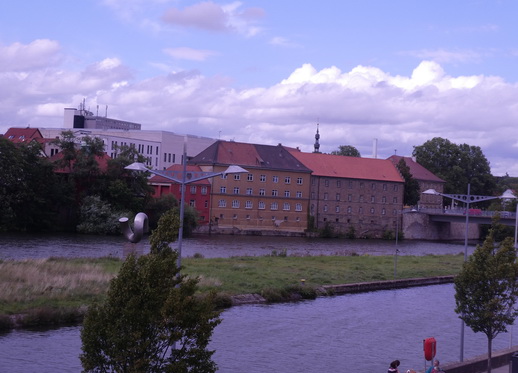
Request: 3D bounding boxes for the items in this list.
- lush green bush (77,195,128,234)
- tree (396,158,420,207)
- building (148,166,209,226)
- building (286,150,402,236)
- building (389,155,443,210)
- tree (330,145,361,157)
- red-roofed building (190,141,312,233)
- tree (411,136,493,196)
[{"bbox_3d":[-31.510,5.640,195.900,10.470,8.060,9.000,3,-1,0],"label":"lush green bush"},{"bbox_3d":[43.200,-0.730,283.110,7.560,14.830,8.000,3,-1,0],"label":"tree"},{"bbox_3d":[-18.470,1.800,228.380,11.110,13.490,10.200,4,-1,-36],"label":"building"},{"bbox_3d":[23.240,2.710,259.600,32.750,21.160,11.600,4,-1,-35],"label":"building"},{"bbox_3d":[44.390,-1.120,301.680,15.000,16.200,26.140,2,-2,43],"label":"building"},{"bbox_3d":[27.590,-3.210,312.150,11.860,20.520,12.000,3,-1,0],"label":"tree"},{"bbox_3d":[-2.100,0.220,241.520,30.390,21.700,12.100,4,-1,-36],"label":"red-roofed building"},{"bbox_3d":[67.010,-5.170,335.240,28.920,24.100,24.000,3,-1,0],"label":"tree"}]

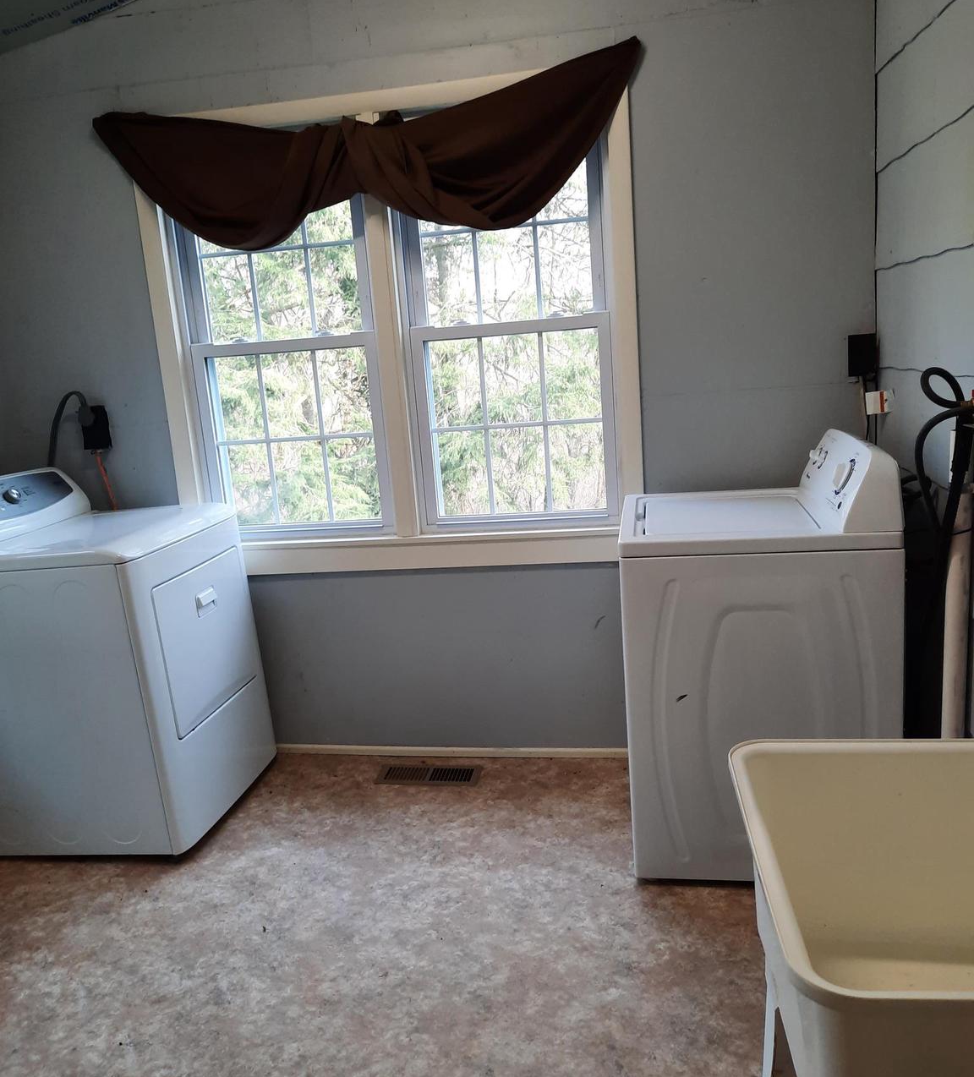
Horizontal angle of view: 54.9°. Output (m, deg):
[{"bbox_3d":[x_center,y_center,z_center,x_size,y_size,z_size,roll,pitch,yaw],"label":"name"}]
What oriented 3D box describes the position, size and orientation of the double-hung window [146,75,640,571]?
[{"bbox_3d":[-0.324,-0.635,3.039,1.600,1.510,0.065,-2,12,11],"label":"double-hung window"}]

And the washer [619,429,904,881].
[{"bbox_3d":[0.719,0.281,2.619,0.655,1.105,0.690,-2,12,9],"label":"washer"}]

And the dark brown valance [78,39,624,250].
[{"bbox_3d":[-0.401,-1.157,2.867,1.730,0.470,0.120,-2,12,11],"label":"dark brown valance"}]

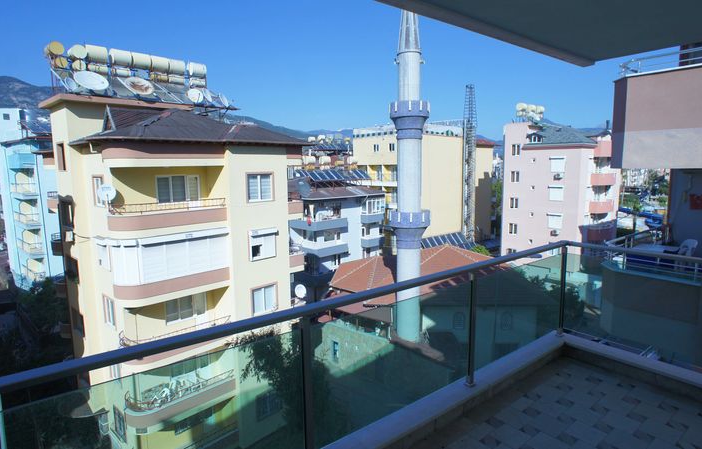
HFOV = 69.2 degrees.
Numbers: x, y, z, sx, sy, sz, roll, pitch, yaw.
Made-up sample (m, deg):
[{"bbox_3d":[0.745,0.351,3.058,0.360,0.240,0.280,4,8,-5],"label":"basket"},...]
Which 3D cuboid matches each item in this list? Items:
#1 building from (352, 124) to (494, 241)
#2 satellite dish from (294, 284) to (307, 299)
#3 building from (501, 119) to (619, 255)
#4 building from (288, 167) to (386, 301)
[{"bbox_3d":[10.889,-5.103,74.853,17.880,17.820,11.190,-7,9,-41],"label":"building"},{"bbox_3d":[-2.795,3.708,28.158,0.740,0.780,0.270,-5,8,-28],"label":"satellite dish"},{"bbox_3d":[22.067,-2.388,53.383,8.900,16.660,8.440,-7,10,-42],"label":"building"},{"bbox_3d":[-3.289,0.015,59.440,10.600,13.020,10.080,-7,10,-42],"label":"building"}]

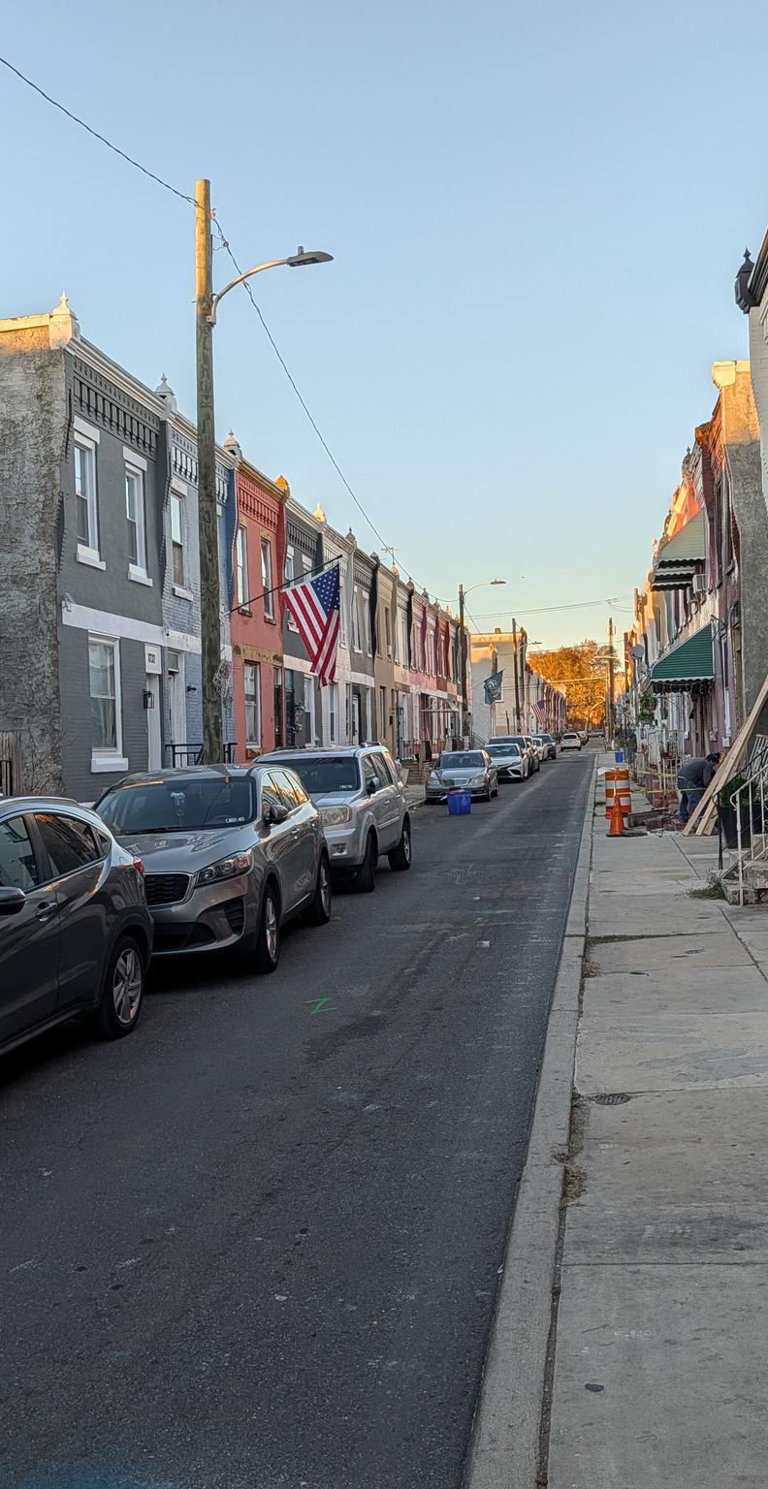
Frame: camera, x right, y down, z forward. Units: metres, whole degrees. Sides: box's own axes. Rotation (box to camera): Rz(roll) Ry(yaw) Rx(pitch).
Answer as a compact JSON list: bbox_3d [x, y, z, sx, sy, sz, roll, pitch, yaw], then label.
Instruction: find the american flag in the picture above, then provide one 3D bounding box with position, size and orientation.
[{"bbox_3d":[-0.984,-1.664,18.600,0.870,1.660,0.250,-2,0,9],"label":"american flag"}]

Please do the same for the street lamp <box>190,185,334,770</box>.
[{"bbox_3d":[-1.502,-3.007,18.541,2.010,9.446,0.320,-2,0,9],"label":"street lamp"}]

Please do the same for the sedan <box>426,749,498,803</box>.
[{"bbox_3d":[2.353,0.906,40.993,1.820,1.460,4.800,-2,0,9],"label":"sedan"}]

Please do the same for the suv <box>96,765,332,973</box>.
[{"bbox_3d":[-1.665,1.020,12.712,1.890,1.690,4.780,-2,0,8],"label":"suv"}]

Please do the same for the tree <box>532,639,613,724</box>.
[{"bbox_3d":[38.276,-12.130,280.000,16.500,18.500,16.000,-2,0,9],"label":"tree"}]

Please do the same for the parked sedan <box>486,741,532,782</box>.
[{"bbox_3d":[4.836,0.778,56.048,1.840,1.450,4.880,-2,0,9],"label":"parked sedan"}]

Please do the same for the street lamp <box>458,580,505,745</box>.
[{"bbox_3d":[4.140,-2.620,56.346,1.990,8.041,0.320,-2,0,9],"label":"street lamp"}]

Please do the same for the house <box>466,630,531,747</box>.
[{"bbox_3d":[8.402,-4.550,126.388,9.000,11.424,5.500,-2,0,9],"label":"house"}]

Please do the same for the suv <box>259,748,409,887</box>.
[{"bbox_3d":[-0.857,0.904,18.434,1.990,1.830,4.850,-2,0,9],"label":"suv"}]

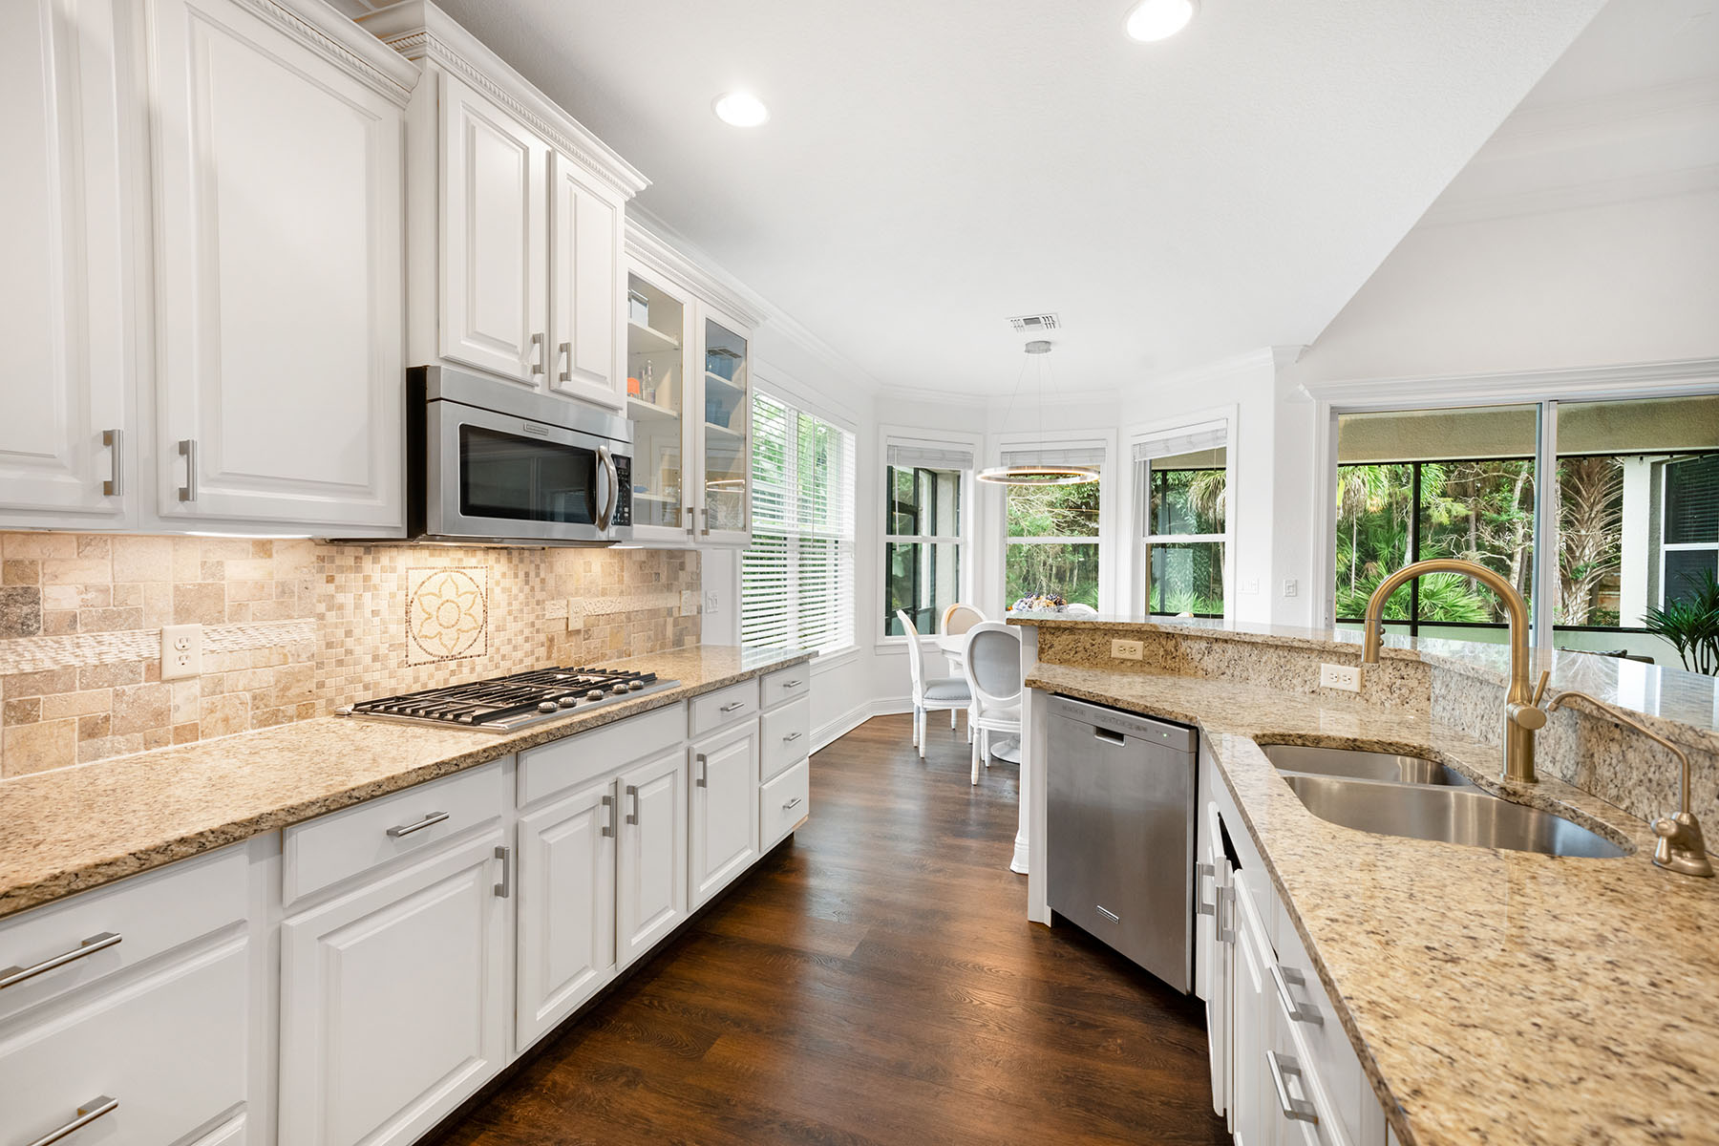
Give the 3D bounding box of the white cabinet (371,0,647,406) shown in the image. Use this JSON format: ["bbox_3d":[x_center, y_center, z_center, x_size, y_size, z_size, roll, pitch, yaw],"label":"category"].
[{"bbox_3d":[-1.094,-0.946,2.186,0.460,0.830,0.840,1,1,20],"label":"white cabinet"}]

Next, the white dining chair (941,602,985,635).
[{"bbox_3d":[0.942,0.755,5.966,0.500,0.980,0.600,0,1,-7],"label":"white dining chair"}]

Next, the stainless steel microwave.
[{"bbox_3d":[-1.104,-0.315,2.210,0.430,0.420,0.760,1,1,20],"label":"stainless steel microwave"}]

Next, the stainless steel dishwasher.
[{"bbox_3d":[1.084,0.854,2.435,0.600,0.830,0.600,0,1,-27],"label":"stainless steel dishwasher"}]

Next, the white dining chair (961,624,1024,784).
[{"bbox_3d":[0.908,0.784,4.321,0.500,0.980,0.600,1,1,29],"label":"white dining chair"}]

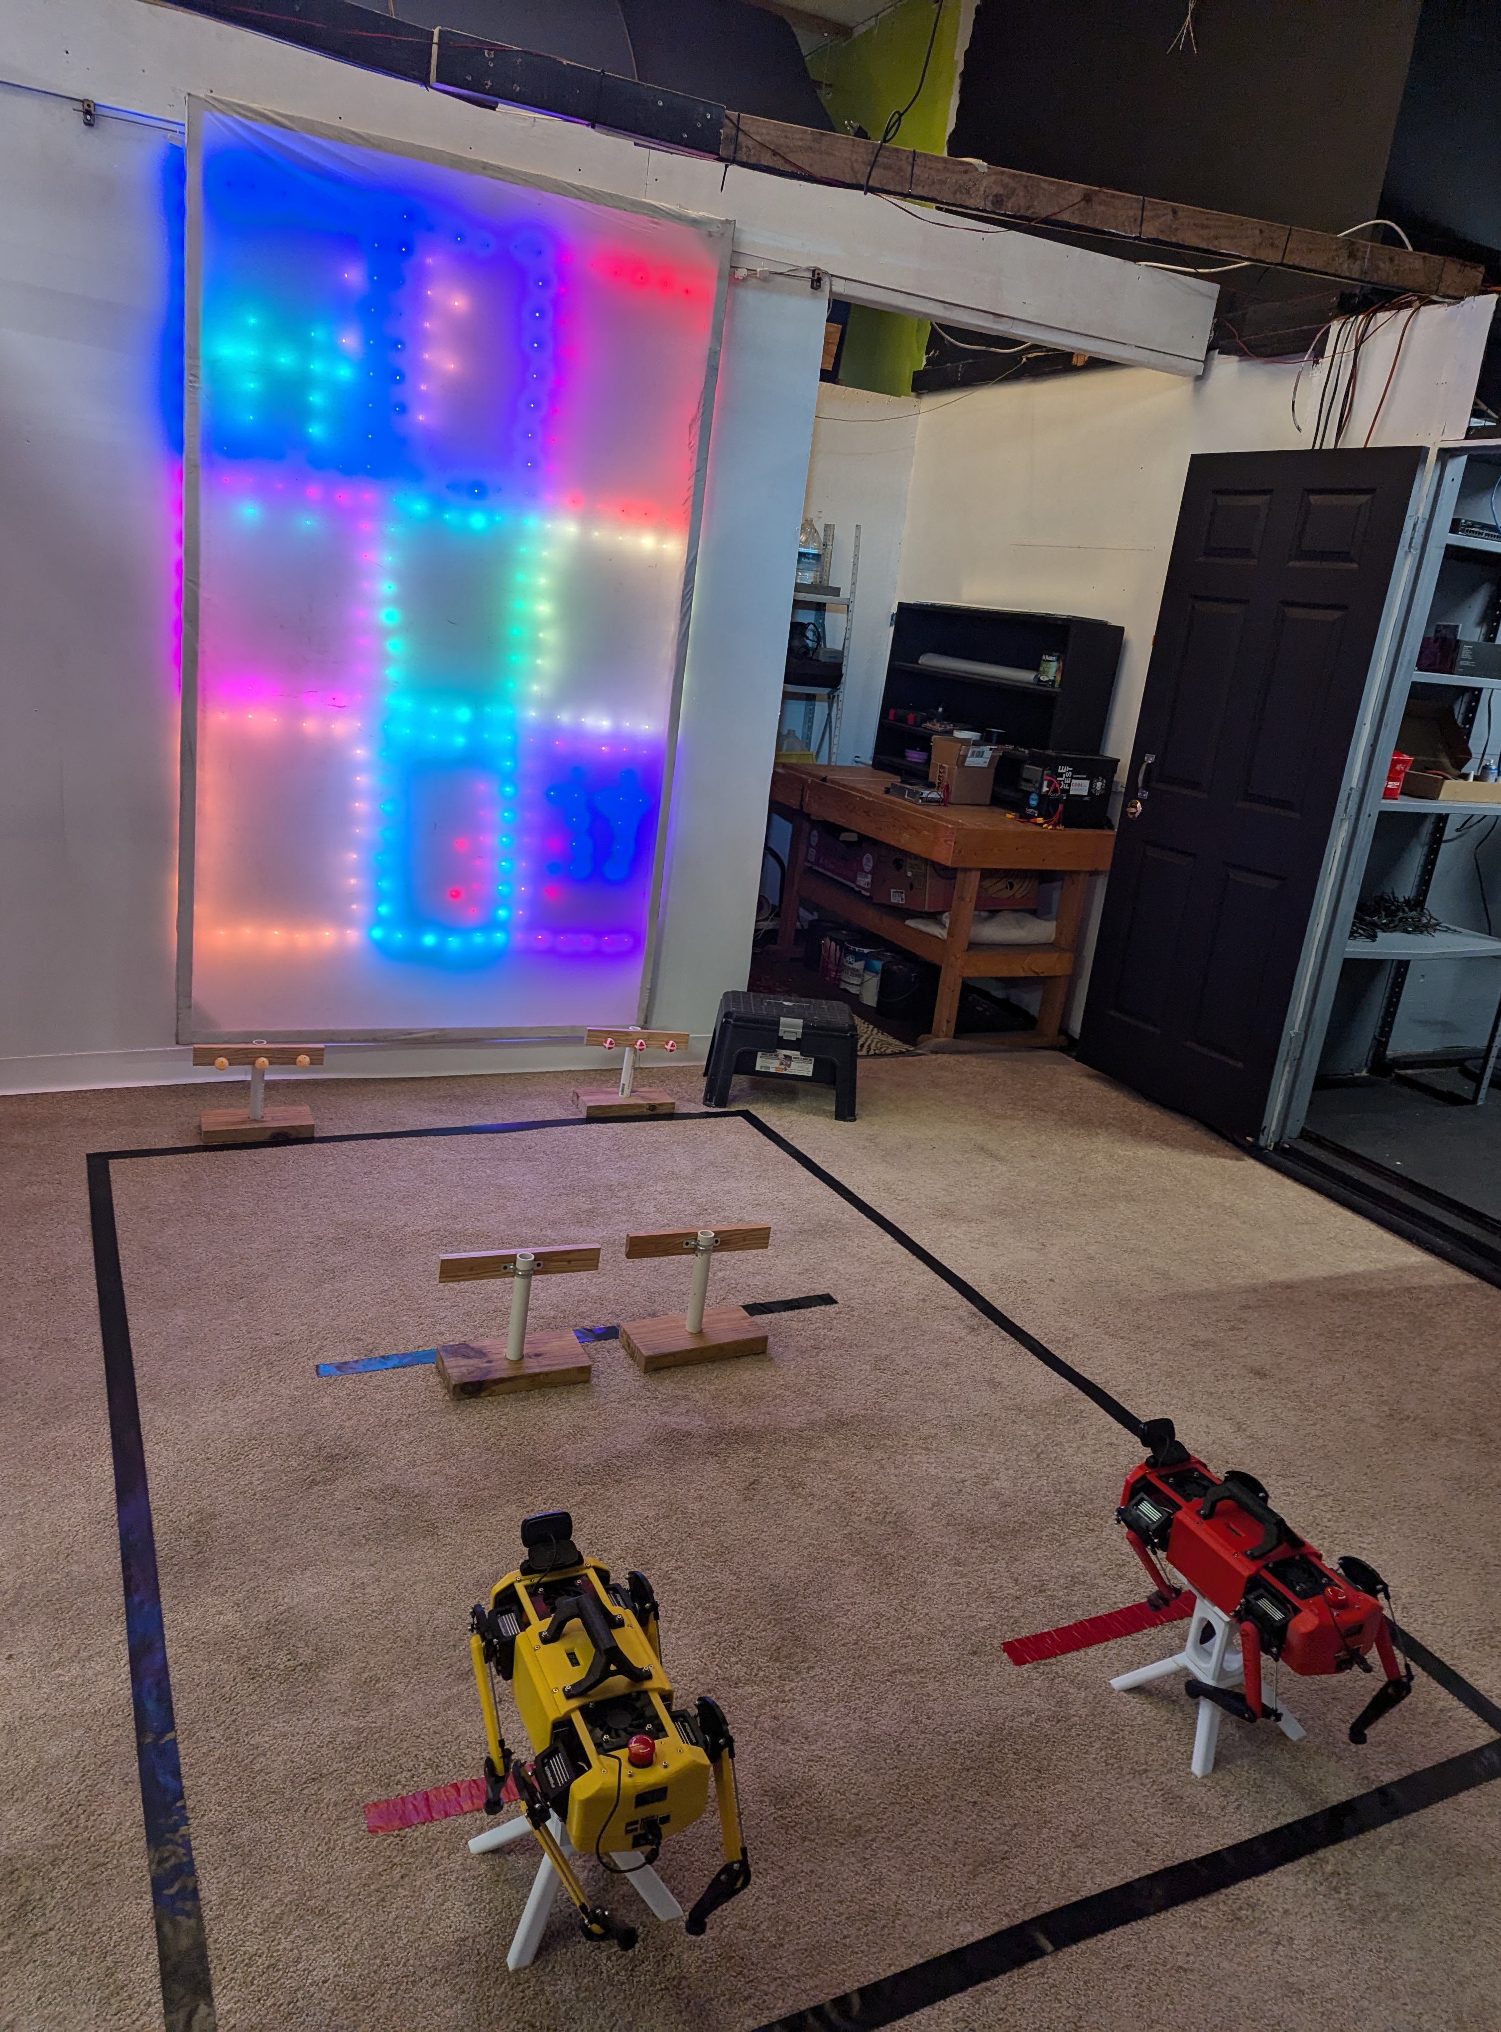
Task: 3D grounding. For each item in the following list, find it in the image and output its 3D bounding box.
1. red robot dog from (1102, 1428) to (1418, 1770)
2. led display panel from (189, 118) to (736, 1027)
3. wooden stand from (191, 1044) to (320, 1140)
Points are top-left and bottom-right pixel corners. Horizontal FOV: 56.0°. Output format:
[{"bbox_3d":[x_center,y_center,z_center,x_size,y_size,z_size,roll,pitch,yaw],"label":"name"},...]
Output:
[{"bbox_3d":[0.689,0.819,2.040,0.250,0.325,0.410,-1,17,-27],"label":"red robot dog"},{"bbox_3d":[-0.824,-1.047,3.938,1.410,2.360,0.070,-1,17,-27],"label":"led display panel"},{"bbox_3d":[-1.297,0.191,3.725,0.325,0.248,0.135,-1,17,-27],"label":"wooden stand"}]

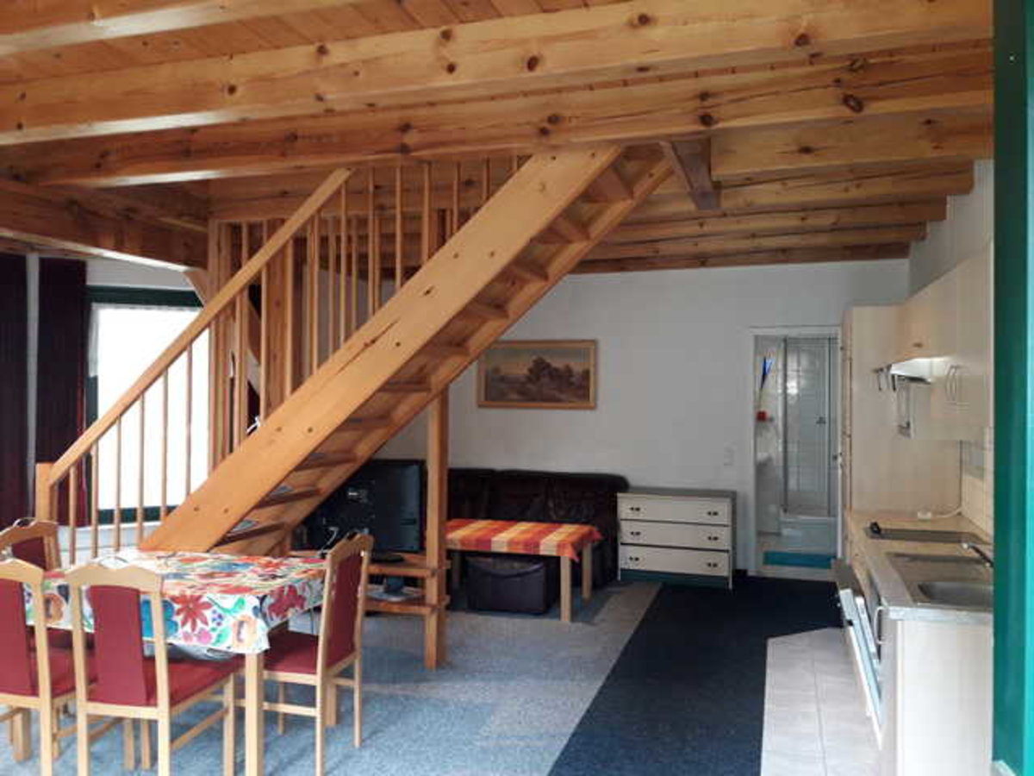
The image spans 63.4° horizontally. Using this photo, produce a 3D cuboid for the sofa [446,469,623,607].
[{"bbox_3d":[-0.057,1.126,7.008,1.856,0.816,0.800,0,1,18],"label":"sofa"}]

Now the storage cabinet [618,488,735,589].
[{"bbox_3d":[1.294,1.192,6.758,0.882,0.698,0.464,0,1,18],"label":"storage cabinet"}]

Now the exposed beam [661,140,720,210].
[{"bbox_3d":[0.875,-1.097,4.019,0.130,0.203,1.392,0,1,18],"label":"exposed beam"}]

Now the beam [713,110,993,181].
[{"bbox_3d":[1.534,-1.093,3.806,1.256,0.203,0.136,0,1,18],"label":"beam"}]

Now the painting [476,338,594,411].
[{"bbox_3d":[0.161,-0.120,7.344,1.083,0.598,0.040,0,1,18],"label":"painting"}]

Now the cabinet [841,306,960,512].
[{"bbox_3d":[2.238,0.555,4.919,0.565,2.011,0.672,0,1,18],"label":"cabinet"}]

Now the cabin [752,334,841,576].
[{"bbox_3d":[3.041,0.521,8.331,0.816,2.019,0.848,0,1,18],"label":"cabin"}]

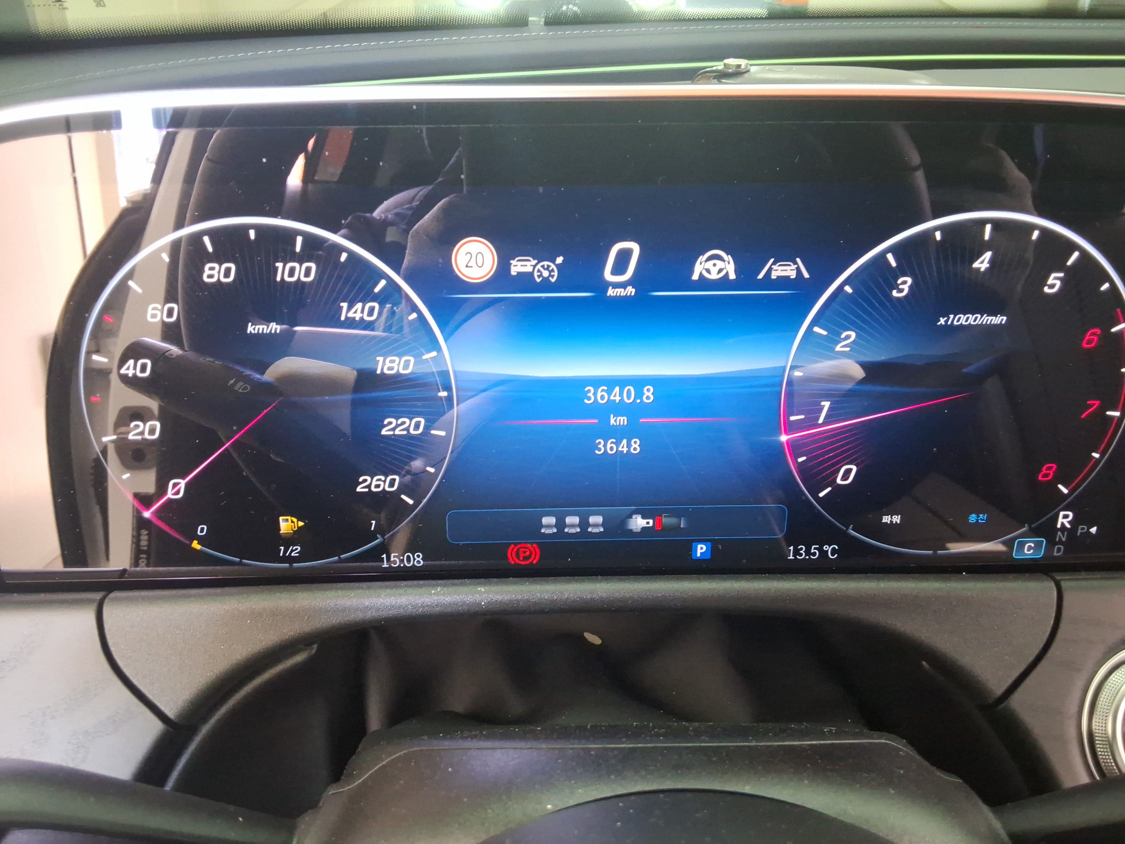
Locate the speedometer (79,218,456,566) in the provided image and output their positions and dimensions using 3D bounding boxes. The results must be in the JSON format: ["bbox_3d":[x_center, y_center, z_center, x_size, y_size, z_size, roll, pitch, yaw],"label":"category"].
[{"bbox_3d":[-0.079,-0.006,0.250,0.100,0.100,0.012,-1,20,-2],"label":"speedometer"}]

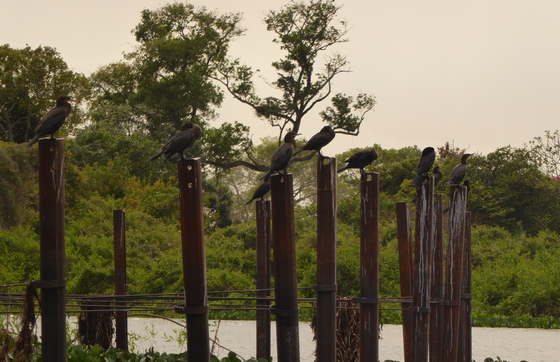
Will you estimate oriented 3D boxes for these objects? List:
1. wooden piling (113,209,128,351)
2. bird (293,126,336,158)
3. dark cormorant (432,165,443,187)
[{"bbox_3d":[-2.534,1.635,64.500,0.170,2.349,0.170,-1,-1,18],"label":"wooden piling"},{"bbox_3d":[0.367,-0.415,43.000,0.440,0.350,0.160,0,-1,-3],"label":"bird"},{"bbox_3d":[1.898,0.006,51.000,0.370,0.410,0.160,0,-1,-6],"label":"dark cormorant"}]

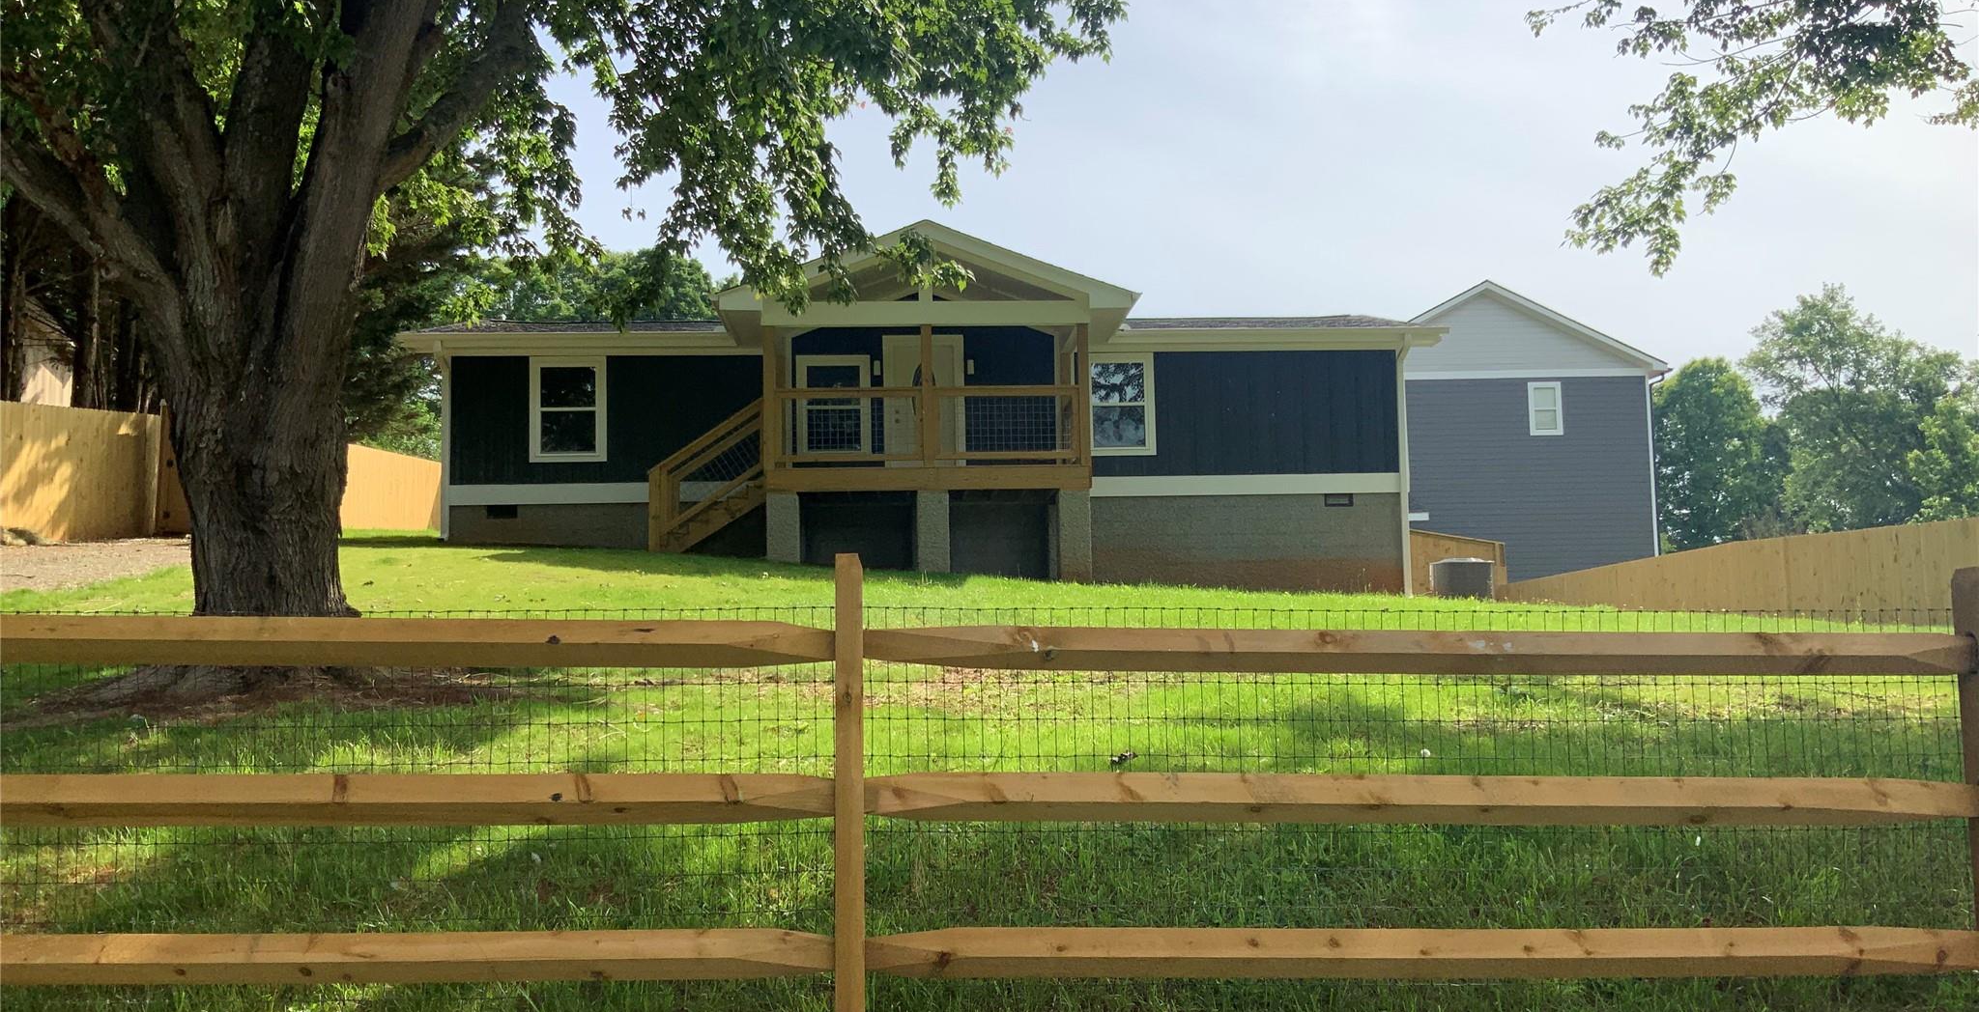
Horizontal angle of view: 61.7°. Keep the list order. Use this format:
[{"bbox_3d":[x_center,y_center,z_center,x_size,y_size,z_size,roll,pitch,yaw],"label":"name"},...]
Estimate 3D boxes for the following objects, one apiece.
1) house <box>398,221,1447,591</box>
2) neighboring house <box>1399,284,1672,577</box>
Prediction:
[{"bbox_3d":[-0.977,-0.878,27.470,15.332,5.045,11.200,-1,-5,-3],"label":"house"},{"bbox_3d":[12.305,-0.896,45.846,8.969,8.415,10.500,-1,-5,-1],"label":"neighboring house"}]

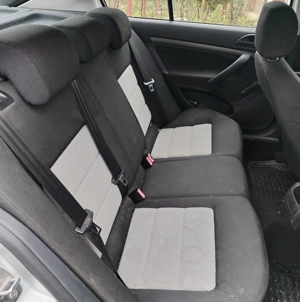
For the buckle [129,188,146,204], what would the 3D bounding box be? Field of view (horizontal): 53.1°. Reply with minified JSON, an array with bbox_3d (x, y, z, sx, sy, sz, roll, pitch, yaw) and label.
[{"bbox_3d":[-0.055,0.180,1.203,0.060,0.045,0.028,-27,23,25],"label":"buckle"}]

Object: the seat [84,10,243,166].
[{"bbox_3d":[0.127,-0.333,1.569,0.755,0.790,0.540,5,33,8],"label":"seat"}]

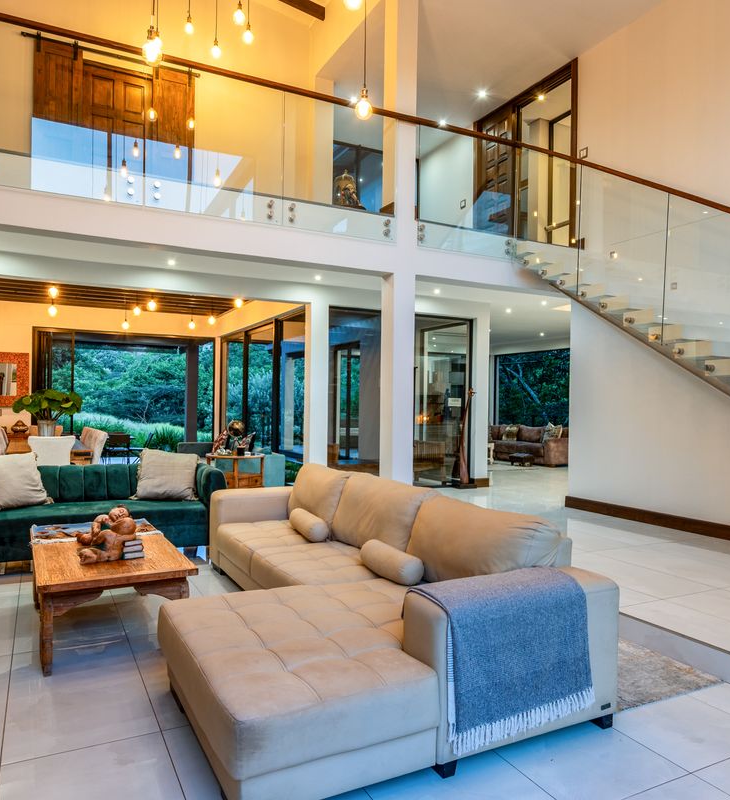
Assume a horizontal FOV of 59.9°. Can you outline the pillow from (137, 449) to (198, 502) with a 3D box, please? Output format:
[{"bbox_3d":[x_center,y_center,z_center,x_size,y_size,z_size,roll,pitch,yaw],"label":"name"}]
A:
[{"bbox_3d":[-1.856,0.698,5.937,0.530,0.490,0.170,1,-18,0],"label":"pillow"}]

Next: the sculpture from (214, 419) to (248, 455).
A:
[{"bbox_3d":[-1.677,0.457,7.956,0.430,0.450,0.280,1,0,-27],"label":"sculpture"}]

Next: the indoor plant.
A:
[{"bbox_3d":[-4.303,0.223,8.583,0.870,0.770,0.800,1,0,-27],"label":"indoor plant"}]

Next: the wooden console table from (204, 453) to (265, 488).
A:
[{"bbox_3d":[-1.649,1.052,8.008,0.700,0.720,0.700,1,0,-27],"label":"wooden console table"}]

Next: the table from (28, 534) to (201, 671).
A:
[{"bbox_3d":[-1.641,1.167,4.007,0.790,0.490,1.620,1,0,-27],"label":"table"}]

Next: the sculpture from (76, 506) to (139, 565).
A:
[{"bbox_3d":[-1.519,0.779,3.753,0.350,0.290,0.250,1,0,-16],"label":"sculpture"}]

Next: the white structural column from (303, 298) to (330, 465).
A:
[{"bbox_3d":[-0.638,0.053,8.280,0.270,2.640,0.270,1,0,-27],"label":"white structural column"}]

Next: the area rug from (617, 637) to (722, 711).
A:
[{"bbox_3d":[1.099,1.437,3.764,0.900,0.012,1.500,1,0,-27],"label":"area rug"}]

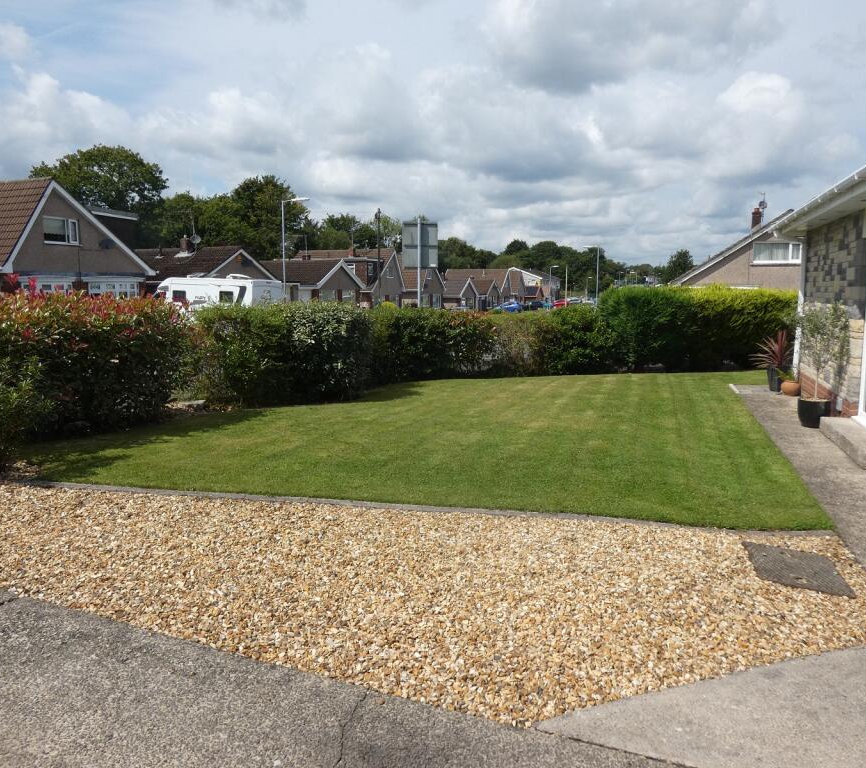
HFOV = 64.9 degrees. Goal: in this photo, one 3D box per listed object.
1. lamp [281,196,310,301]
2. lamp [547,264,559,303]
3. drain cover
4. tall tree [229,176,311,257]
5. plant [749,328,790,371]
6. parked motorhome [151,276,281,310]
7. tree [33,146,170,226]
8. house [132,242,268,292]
[{"bbox_3d":[-6.028,-5.016,29.536,1.150,6.130,0.250,2,8,19],"label":"lamp"},{"bbox_3d":[16.997,-13.404,95.496,1.150,6.100,0.250,2,8,19],"label":"lamp"},{"bbox_3d":[2.107,1.082,3.972,0.470,0.040,0.610,3,8,21],"label":"drain cover"},{"bbox_3d":[-17.350,-15.300,72.599,8.800,14.900,8.800,2,8,19],"label":"tall tree"},{"bbox_3d":[5.580,-0.579,11.250,0.680,0.700,0.680,2,8,19],"label":"plant"},{"bbox_3d":[-11.044,-3.942,34.522,6.900,2.800,2.300,3,9,25],"label":"parked motorhome"},{"bbox_3d":[-27.580,-12.924,56.537,10.800,14.600,10.800,2,8,19],"label":"tree"},{"bbox_3d":[-16.679,-6.390,43.785,10.800,5.000,8.100,2,8,19],"label":"house"}]

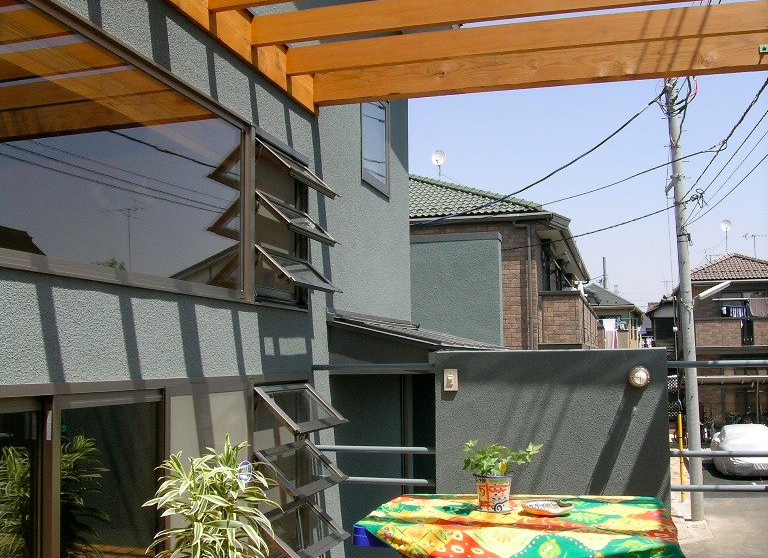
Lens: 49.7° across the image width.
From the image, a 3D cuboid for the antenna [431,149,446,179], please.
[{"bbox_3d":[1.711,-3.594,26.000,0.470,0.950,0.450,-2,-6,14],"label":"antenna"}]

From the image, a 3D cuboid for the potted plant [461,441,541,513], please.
[{"bbox_3d":[0.374,0.624,2.641,0.249,0.210,0.190,-2,-6,7],"label":"potted plant"}]

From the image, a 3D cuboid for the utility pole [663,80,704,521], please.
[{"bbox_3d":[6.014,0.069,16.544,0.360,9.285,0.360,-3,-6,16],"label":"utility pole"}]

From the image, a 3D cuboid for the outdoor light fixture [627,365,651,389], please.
[{"bbox_3d":[1.342,0.516,4.359,0.120,0.120,0.125,-3,-6,16],"label":"outdoor light fixture"}]

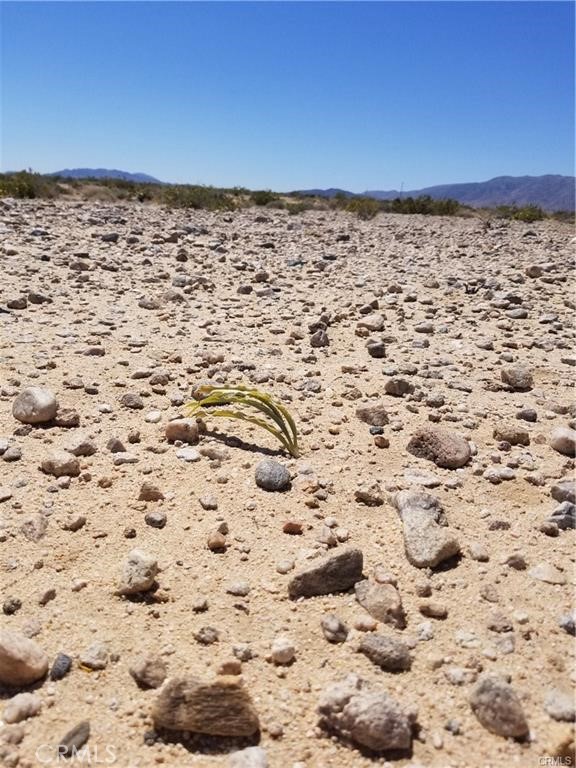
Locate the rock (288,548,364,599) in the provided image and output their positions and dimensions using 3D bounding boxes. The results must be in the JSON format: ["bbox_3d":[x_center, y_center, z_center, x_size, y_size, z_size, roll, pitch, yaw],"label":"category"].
[{"bbox_3d":[0.051,0.254,0.772,0.102,0.056,0.051,-4,19,-17],"label":"rock"}]

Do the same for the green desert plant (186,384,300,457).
[{"bbox_3d":[-0.107,0.067,1.246,0.310,0.105,0.110,13,21,31],"label":"green desert plant"}]

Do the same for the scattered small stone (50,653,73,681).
[{"bbox_3d":[-0.222,0.278,0.566,0.018,0.015,0.029,0,18,-7],"label":"scattered small stone"}]

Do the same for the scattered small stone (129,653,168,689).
[{"bbox_3d":[-0.150,0.310,0.620,0.037,0.026,0.030,5,18,10],"label":"scattered small stone"}]

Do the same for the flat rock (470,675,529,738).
[{"bbox_3d":[0.165,0.248,0.443,0.035,0.029,0.053,-2,18,-11],"label":"flat rock"}]

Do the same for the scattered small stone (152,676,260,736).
[{"bbox_3d":[-0.062,0.243,0.436,0.081,0.033,0.043,2,18,0],"label":"scattered small stone"}]

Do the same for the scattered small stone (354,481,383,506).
[{"bbox_3d":[0.106,0.144,0.754,0.037,0.030,0.030,2,18,0],"label":"scattered small stone"}]

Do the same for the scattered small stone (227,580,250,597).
[{"bbox_3d":[-0.050,0.206,0.579,0.023,0.013,0.017,2,18,0],"label":"scattered small stone"}]

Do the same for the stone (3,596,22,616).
[{"bbox_3d":[-0.341,0.278,0.715,0.021,0.016,0.016,-3,18,-14],"label":"stone"}]

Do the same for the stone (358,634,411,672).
[{"bbox_3d":[0.112,0.307,0.658,0.059,0.025,0.038,9,19,21],"label":"stone"}]

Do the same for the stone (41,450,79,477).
[{"bbox_3d":[-0.421,0.149,1.071,0.067,0.042,0.050,3,18,5],"label":"stone"}]

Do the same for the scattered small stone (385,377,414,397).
[{"bbox_3d":[0.306,0.010,1.579,0.079,0.040,0.059,2,18,0],"label":"scattered small stone"}]

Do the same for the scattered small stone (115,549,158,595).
[{"bbox_3d":[-0.181,0.226,0.693,0.049,0.043,0.043,-2,18,-15],"label":"scattered small stone"}]

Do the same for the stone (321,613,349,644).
[{"bbox_3d":[0.050,0.267,0.628,0.025,0.022,0.032,-3,18,-17],"label":"stone"}]

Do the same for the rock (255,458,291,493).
[{"bbox_3d":[-0.020,0.124,0.789,0.048,0.042,0.044,2,18,0],"label":"rock"}]

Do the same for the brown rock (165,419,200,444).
[{"bbox_3d":[-0.228,0.100,1.240,0.069,0.044,0.055,2,18,0],"label":"brown rock"}]

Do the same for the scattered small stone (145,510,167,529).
[{"bbox_3d":[-0.190,0.195,0.828,0.030,0.020,0.026,-2,18,-13],"label":"scattered small stone"}]

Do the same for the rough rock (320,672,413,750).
[{"bbox_3d":[0.079,0.326,0.577,0.093,0.037,0.070,7,18,14],"label":"rough rock"}]

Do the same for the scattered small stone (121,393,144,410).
[{"bbox_3d":[-0.346,0.039,1.284,0.050,0.032,0.040,-2,18,-15],"label":"scattered small stone"}]

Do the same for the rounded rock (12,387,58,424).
[{"bbox_3d":[-0.575,0.049,1.316,0.093,0.078,0.079,2,18,0],"label":"rounded rock"}]

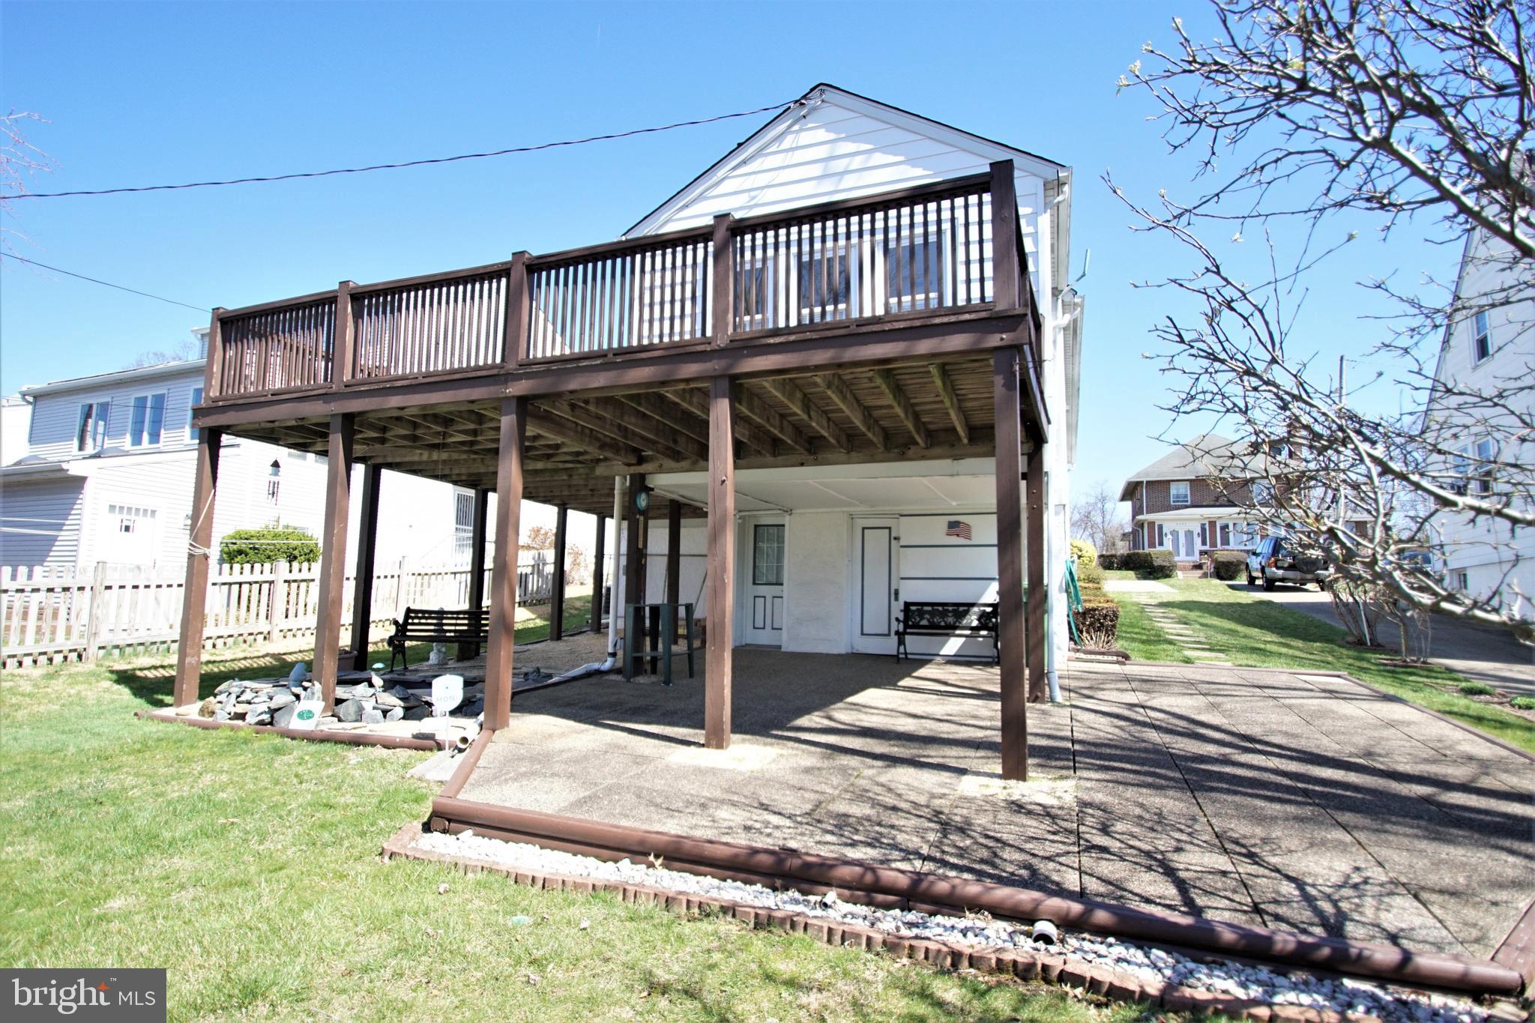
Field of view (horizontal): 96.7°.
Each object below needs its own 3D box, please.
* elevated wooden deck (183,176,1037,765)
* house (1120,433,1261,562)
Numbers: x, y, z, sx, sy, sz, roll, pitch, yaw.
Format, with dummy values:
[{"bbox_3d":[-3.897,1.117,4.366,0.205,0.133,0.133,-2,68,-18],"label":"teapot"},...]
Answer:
[{"bbox_3d":[-0.746,0.182,8.762,7.751,3.768,7.636,-1,-7,21],"label":"elevated wooden deck"},{"bbox_3d":[31.558,-0.521,47.640,11.892,10.220,12.600,-2,-7,23],"label":"house"}]

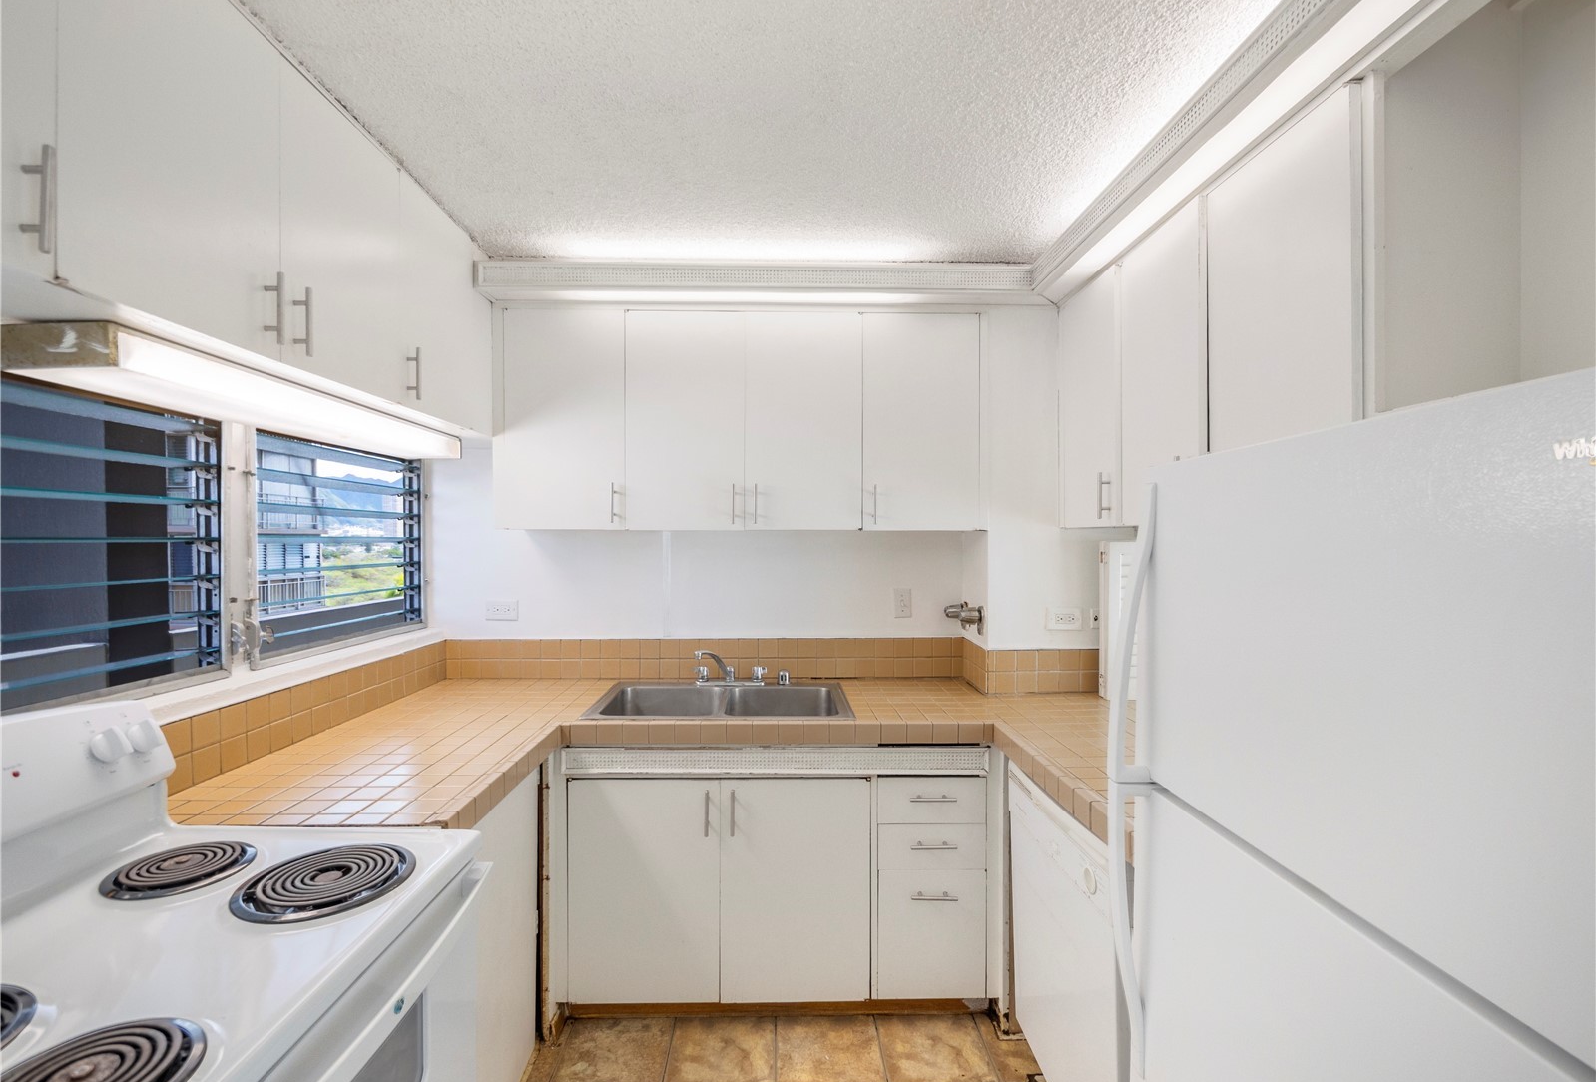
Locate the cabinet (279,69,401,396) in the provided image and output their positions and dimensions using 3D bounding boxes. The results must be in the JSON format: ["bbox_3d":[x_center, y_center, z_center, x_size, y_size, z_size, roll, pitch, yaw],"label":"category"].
[{"bbox_3d":[-1.215,-0.664,1.489,0.349,0.608,0.408,0,0,-2],"label":"cabinet"}]

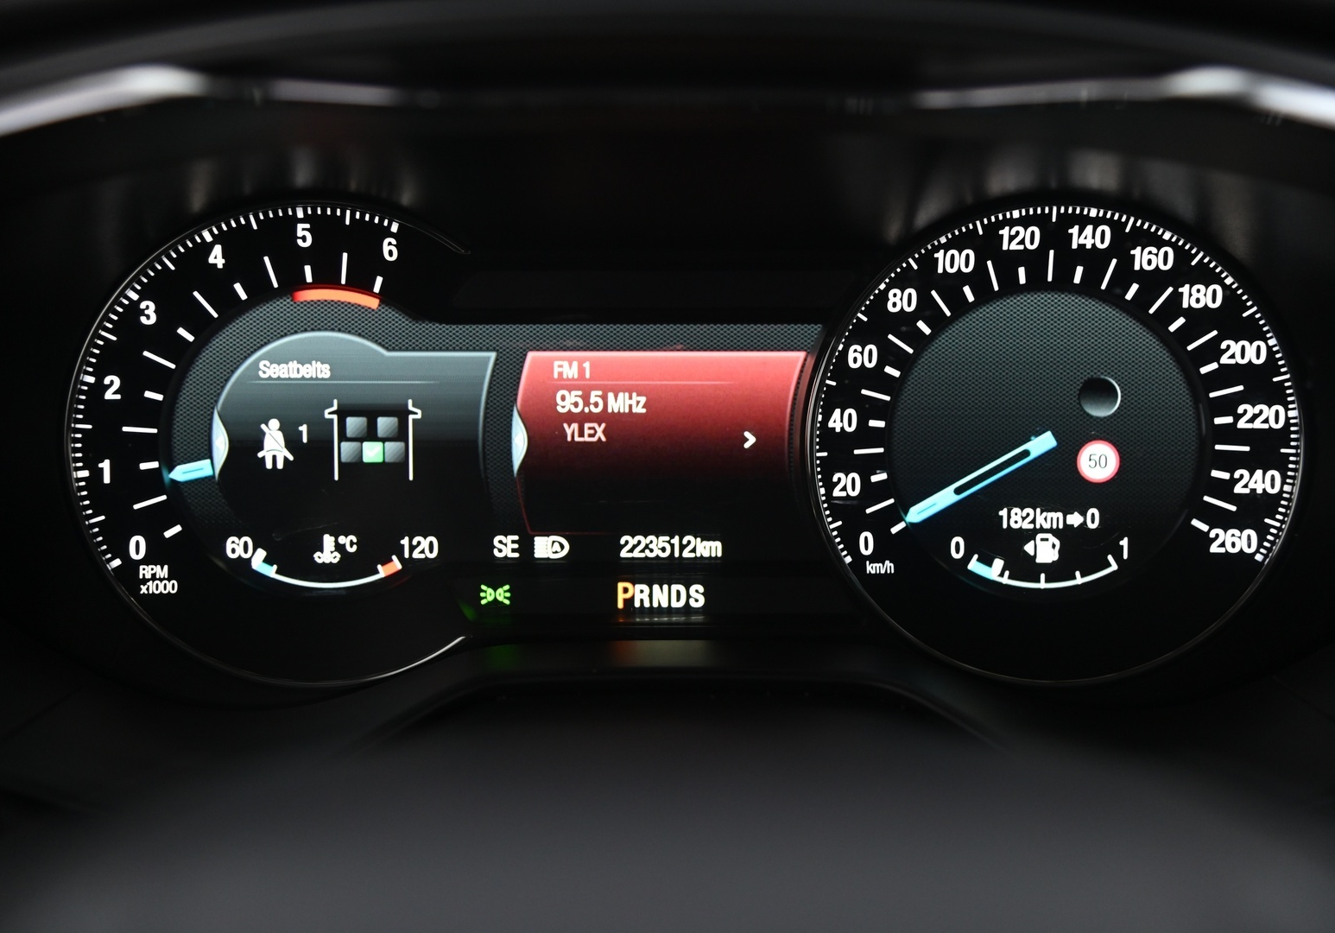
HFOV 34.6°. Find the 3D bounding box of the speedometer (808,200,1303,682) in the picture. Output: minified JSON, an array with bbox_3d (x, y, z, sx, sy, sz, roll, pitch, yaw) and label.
[{"bbox_3d":[0.087,-0.006,0.484,0.111,0.111,0.020,0,10,2],"label":"speedometer"}]

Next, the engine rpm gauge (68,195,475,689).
[{"bbox_3d":[-0.087,-0.005,0.487,0.099,0.111,0.020,0,10,2],"label":"engine rpm gauge"}]

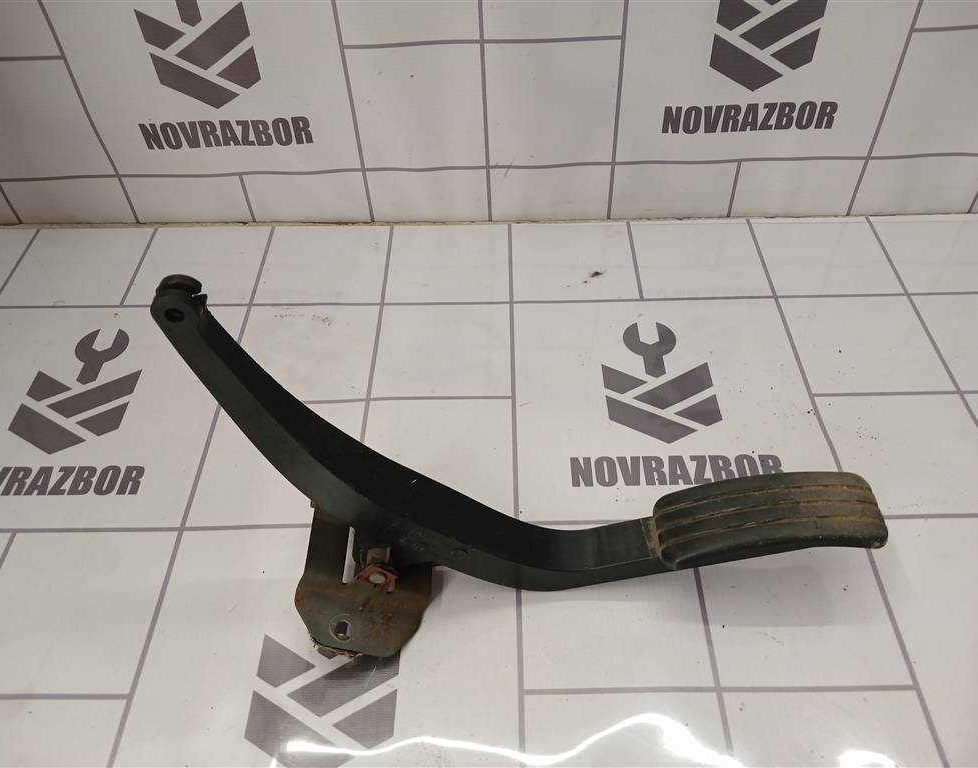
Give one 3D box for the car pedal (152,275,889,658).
[{"bbox_3d":[0.018,0.067,0.384,0.342,0.224,0.064,12,46,-12],"label":"car pedal"}]

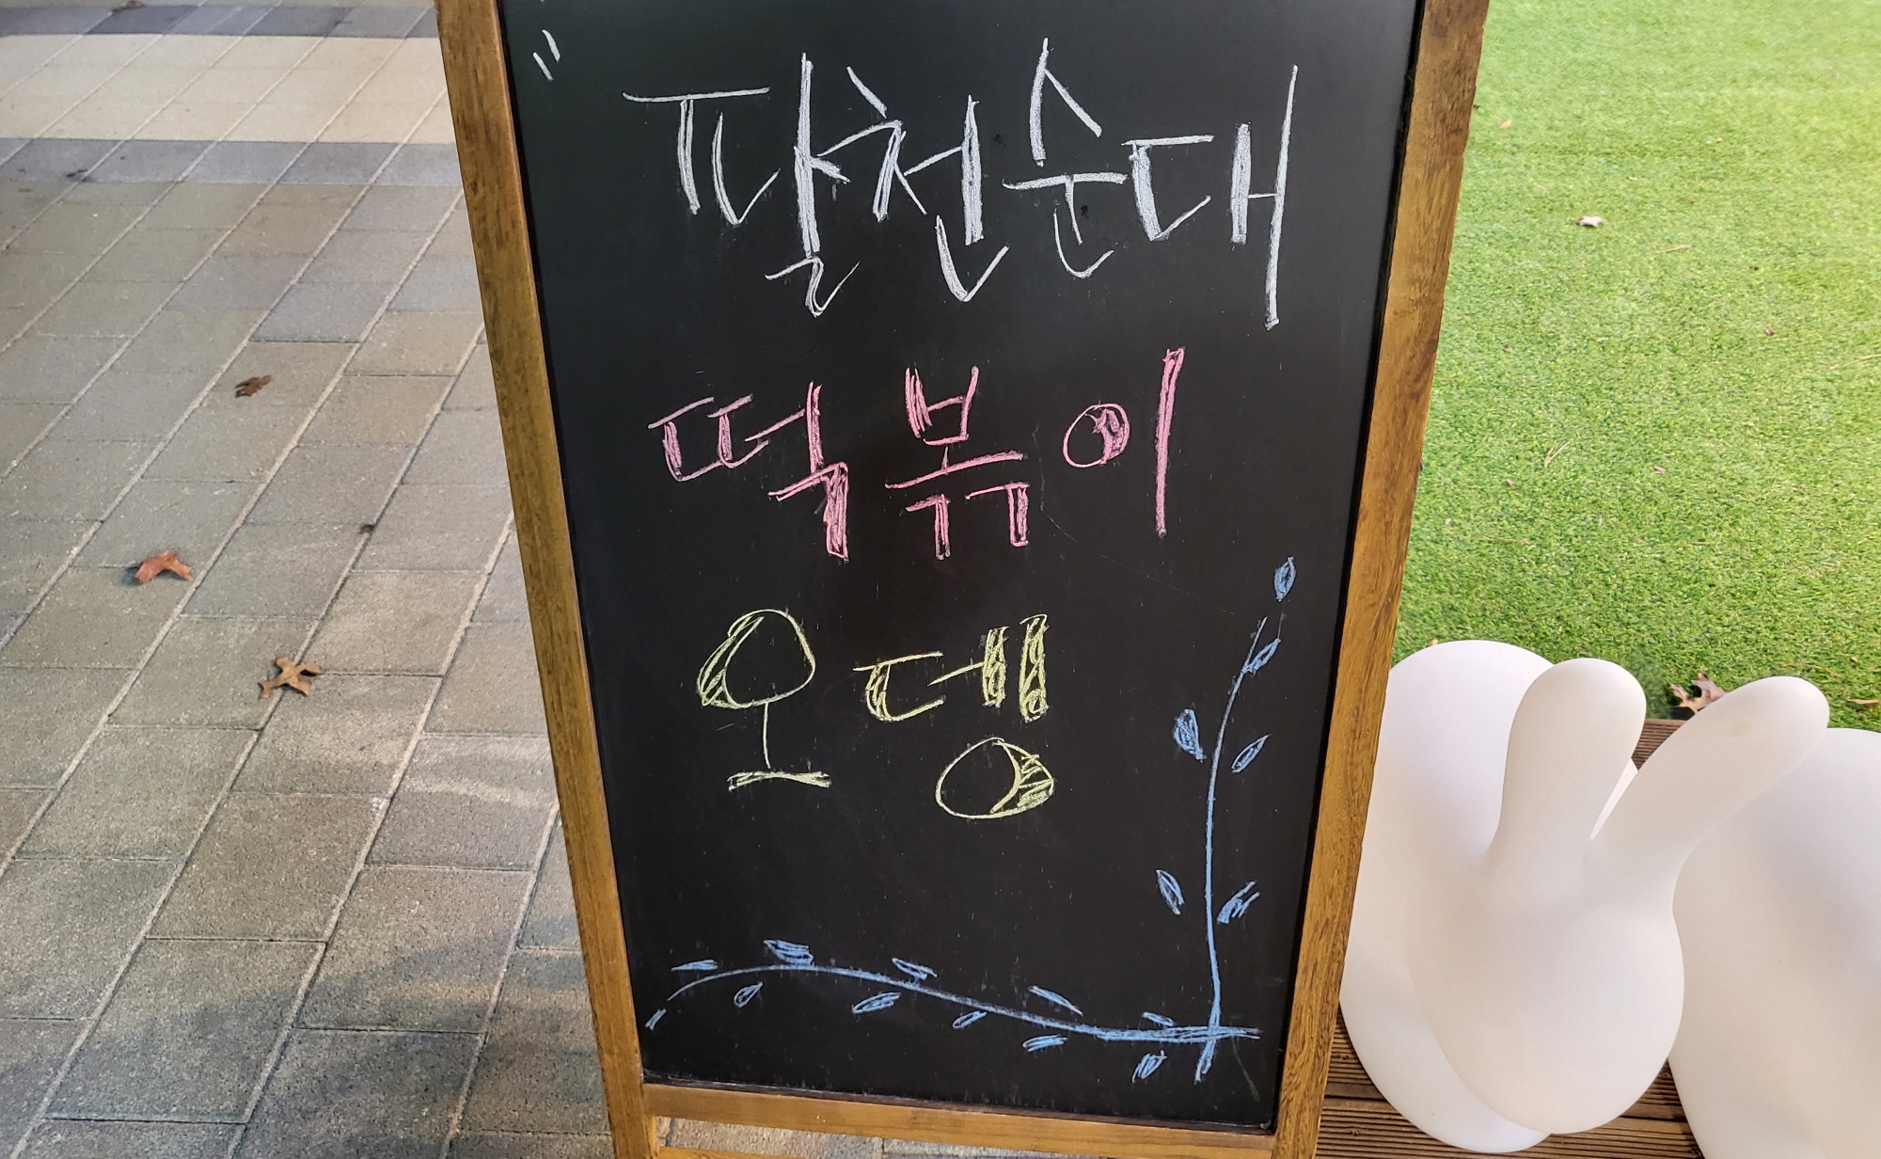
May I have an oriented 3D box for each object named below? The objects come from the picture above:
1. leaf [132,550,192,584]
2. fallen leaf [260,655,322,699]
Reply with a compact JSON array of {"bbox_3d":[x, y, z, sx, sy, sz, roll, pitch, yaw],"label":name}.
[{"bbox_3d":[-1.104,-0.017,2.007,0.083,0.026,0.042,0,40,0],"label":"leaf"},{"bbox_3d":[-0.849,0.128,1.844,0.081,0.013,0.074,0,40,0],"label":"fallen leaf"}]

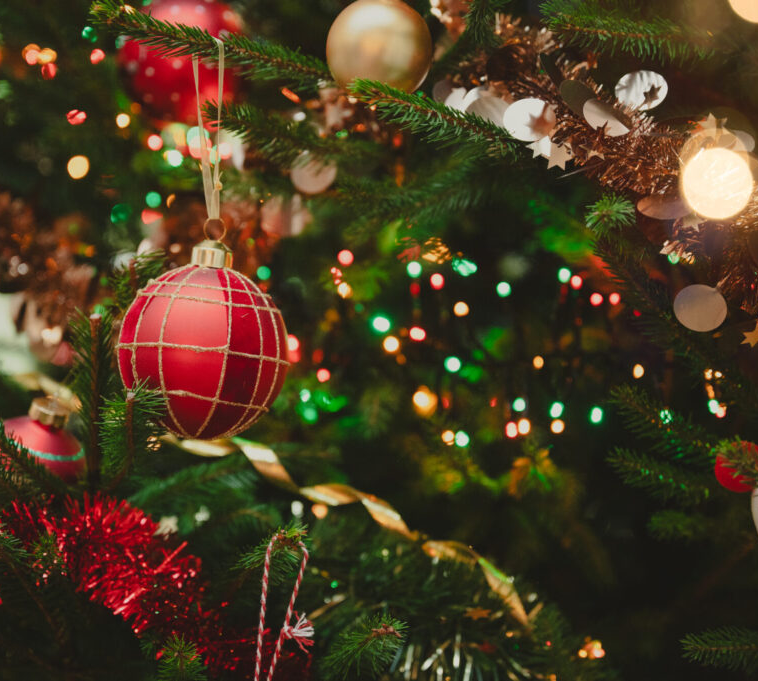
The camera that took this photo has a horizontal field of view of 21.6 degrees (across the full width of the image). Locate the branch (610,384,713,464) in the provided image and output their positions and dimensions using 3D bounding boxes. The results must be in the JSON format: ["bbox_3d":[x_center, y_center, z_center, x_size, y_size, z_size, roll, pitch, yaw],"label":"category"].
[{"bbox_3d":[0.156,0.046,1.100,0.072,0.030,0.034,33,-9,-14],"label":"branch"}]

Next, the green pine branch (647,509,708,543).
[{"bbox_3d":[0.173,0.107,1.150,0.040,0.019,0.026,7,-4,-37],"label":"green pine branch"}]

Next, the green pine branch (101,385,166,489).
[{"bbox_3d":[-0.112,0.044,0.910,0.030,0.048,0.030,1,2,0],"label":"green pine branch"}]

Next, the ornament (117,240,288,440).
[{"bbox_3d":[-0.083,0.000,0.940,0.080,0.095,0.080,5,0,0],"label":"ornament"}]

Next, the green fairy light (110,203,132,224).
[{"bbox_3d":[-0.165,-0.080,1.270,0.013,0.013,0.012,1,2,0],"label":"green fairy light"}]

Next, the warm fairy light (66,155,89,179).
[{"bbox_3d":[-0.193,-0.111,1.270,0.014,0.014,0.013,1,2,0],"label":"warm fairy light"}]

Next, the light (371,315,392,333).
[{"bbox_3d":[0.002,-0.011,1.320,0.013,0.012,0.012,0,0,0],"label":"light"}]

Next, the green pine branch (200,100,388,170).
[{"bbox_3d":[-0.045,-0.108,1.040,0.095,0.031,0.045,14,0,-15],"label":"green pine branch"}]

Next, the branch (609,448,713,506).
[{"bbox_3d":[0.144,0.070,1.020,0.056,0.025,0.034,14,0,-15],"label":"branch"}]

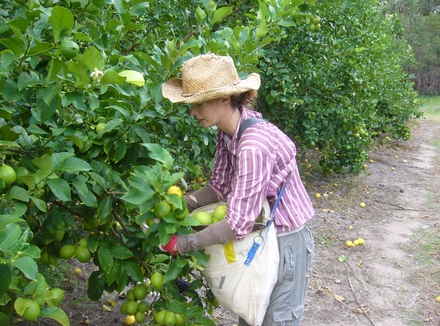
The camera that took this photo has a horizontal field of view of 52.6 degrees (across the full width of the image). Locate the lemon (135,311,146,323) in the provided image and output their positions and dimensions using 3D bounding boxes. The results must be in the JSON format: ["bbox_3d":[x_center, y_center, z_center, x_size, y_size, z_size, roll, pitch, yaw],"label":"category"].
[{"bbox_3d":[-0.377,0.734,2.120,0.053,0.059,0.053,0,10,0],"label":"lemon"}]

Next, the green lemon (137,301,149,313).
[{"bbox_3d":[-0.366,0.685,2.120,0.056,0.057,0.056,0,10,0],"label":"green lemon"}]

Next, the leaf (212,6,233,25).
[{"bbox_3d":[0.009,-0.621,1.880,0.112,0.052,0.028,-43,1,1],"label":"leaf"}]

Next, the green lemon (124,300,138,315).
[{"bbox_3d":[-0.351,0.572,1.760,0.054,0.056,0.054,0,9,0],"label":"green lemon"}]

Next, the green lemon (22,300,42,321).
[{"bbox_3d":[-0.619,0.484,1.460,0.057,0.067,0.057,0,10,0],"label":"green lemon"}]

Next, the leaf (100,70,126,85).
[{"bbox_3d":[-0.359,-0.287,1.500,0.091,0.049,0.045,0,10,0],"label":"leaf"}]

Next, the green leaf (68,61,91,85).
[{"bbox_3d":[-0.452,-0.284,1.420,0.075,0.080,0.035,-3,10,-17],"label":"green leaf"}]

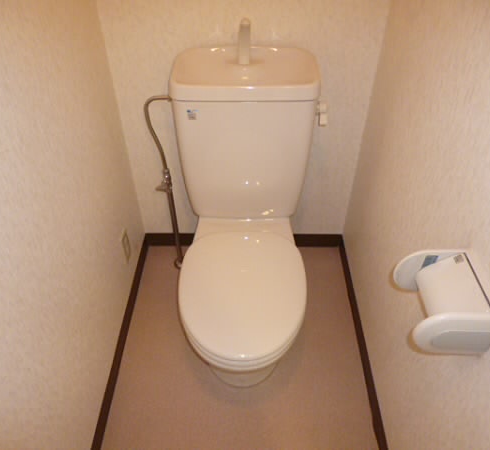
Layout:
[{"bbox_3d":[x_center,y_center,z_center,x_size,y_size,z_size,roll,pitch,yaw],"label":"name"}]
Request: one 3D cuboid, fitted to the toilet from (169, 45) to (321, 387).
[{"bbox_3d":[0.000,0.054,1.272,0.385,0.880,0.755,1,44,0],"label":"toilet"}]

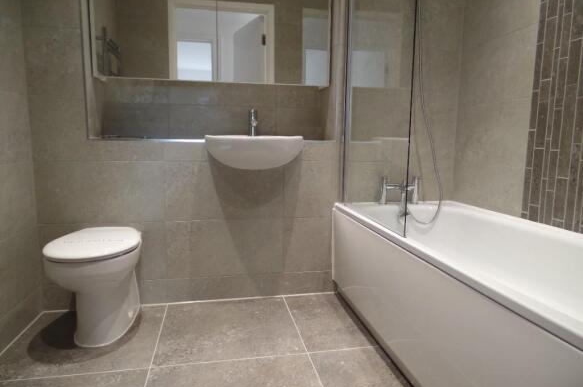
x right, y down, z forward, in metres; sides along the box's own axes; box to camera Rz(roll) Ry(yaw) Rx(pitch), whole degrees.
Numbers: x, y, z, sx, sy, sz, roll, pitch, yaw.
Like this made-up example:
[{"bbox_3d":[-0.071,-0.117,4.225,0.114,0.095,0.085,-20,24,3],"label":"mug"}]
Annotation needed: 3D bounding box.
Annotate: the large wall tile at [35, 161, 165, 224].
[{"bbox_3d":[-0.914,-0.004,1.877,0.586,0.302,0.010,-1,8,-11],"label":"large wall tile"}]

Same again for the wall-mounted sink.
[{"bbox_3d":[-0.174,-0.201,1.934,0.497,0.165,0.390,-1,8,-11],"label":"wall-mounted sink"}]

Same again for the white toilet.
[{"bbox_3d":[-0.814,0.403,1.656,0.355,0.425,0.565,-1,8,-11],"label":"white toilet"}]

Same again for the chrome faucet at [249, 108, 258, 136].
[{"bbox_3d":[-0.192,-0.362,1.971,0.043,0.154,0.150,-1,8,-11],"label":"chrome faucet"}]

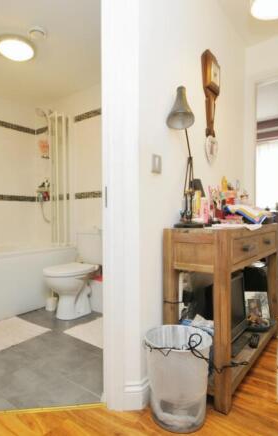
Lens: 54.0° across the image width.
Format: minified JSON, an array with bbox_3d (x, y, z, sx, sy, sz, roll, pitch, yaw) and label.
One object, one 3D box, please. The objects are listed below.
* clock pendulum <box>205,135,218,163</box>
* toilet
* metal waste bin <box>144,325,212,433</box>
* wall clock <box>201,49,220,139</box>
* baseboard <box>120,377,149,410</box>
[{"bbox_3d":[0.459,-0.425,1.746,0.020,0.185,0.170,0,0,37],"label":"clock pendulum"},{"bbox_3d":[-0.545,0.465,2.339,0.370,0.720,0.610,0,0,37],"label":"toilet"},{"bbox_3d":[0.168,0.665,1.155,0.278,0.320,0.278,0,0,0],"label":"metal waste bin"},{"bbox_3d":[0.460,-0.800,1.737,0.055,0.570,0.175,0,0,37],"label":"wall clock"},{"bbox_3d":[-0.012,0.762,1.188,0.115,0.125,0.050,0,0,-5],"label":"baseboard"}]

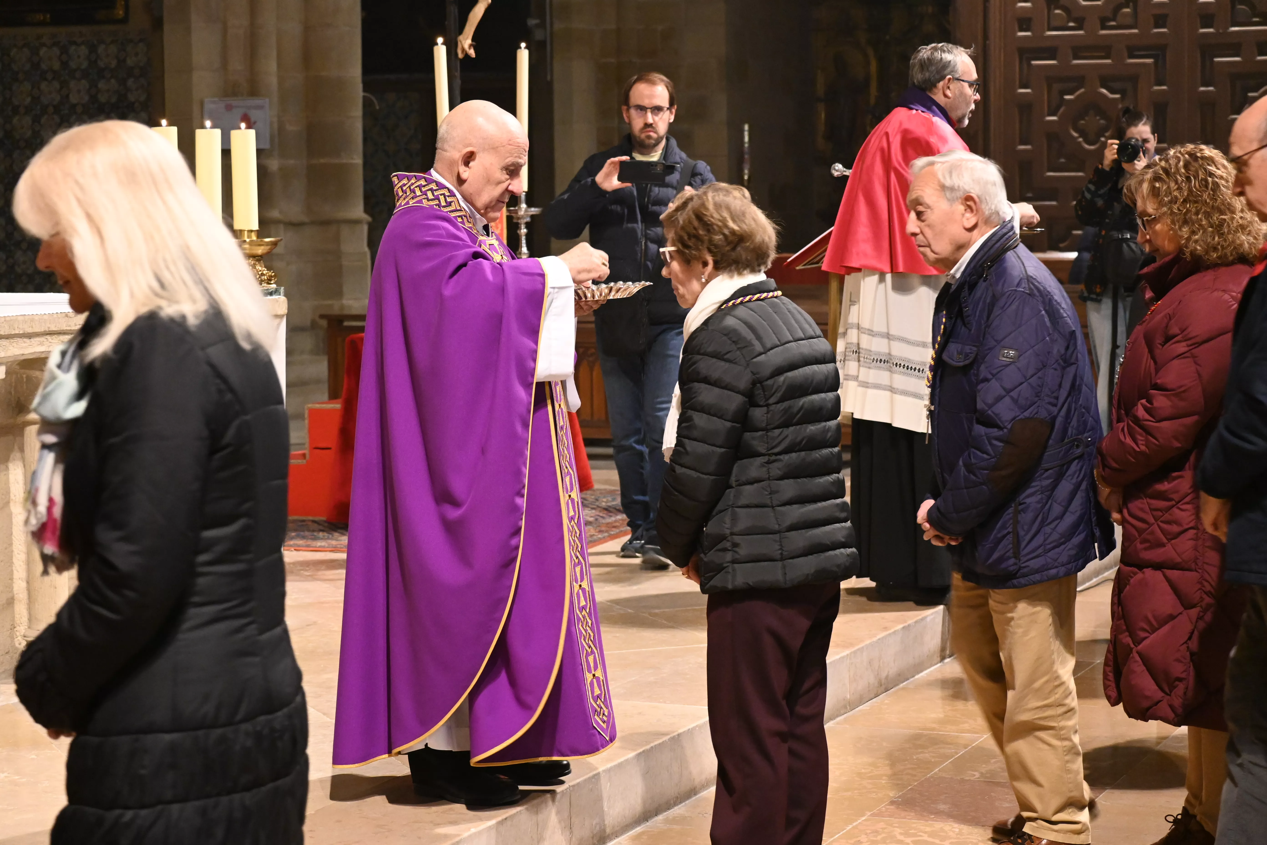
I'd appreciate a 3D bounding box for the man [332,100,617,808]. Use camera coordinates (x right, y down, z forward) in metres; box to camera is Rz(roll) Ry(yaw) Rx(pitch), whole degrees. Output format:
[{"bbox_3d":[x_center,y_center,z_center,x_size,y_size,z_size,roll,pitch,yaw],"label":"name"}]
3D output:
[{"bbox_3d":[-0.368,0.070,6.120,0.630,1.617,0.620,1,6,16],"label":"man"}]

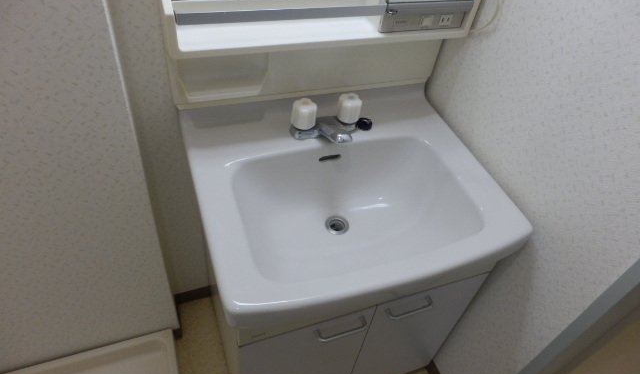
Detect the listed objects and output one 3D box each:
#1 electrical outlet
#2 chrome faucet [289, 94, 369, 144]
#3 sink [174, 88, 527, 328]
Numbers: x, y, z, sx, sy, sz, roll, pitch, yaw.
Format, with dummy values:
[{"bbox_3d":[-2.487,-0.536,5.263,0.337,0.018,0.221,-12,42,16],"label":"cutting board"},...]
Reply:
[{"bbox_3d":[0.251,-0.336,0.888,0.031,0.025,0.010,-11,47,-18],"label":"electrical outlet"},{"bbox_3d":[0.028,-0.137,0.938,0.168,0.082,0.128,-11,47,-18],"label":"chrome faucet"},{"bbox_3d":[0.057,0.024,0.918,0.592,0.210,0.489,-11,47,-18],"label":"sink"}]

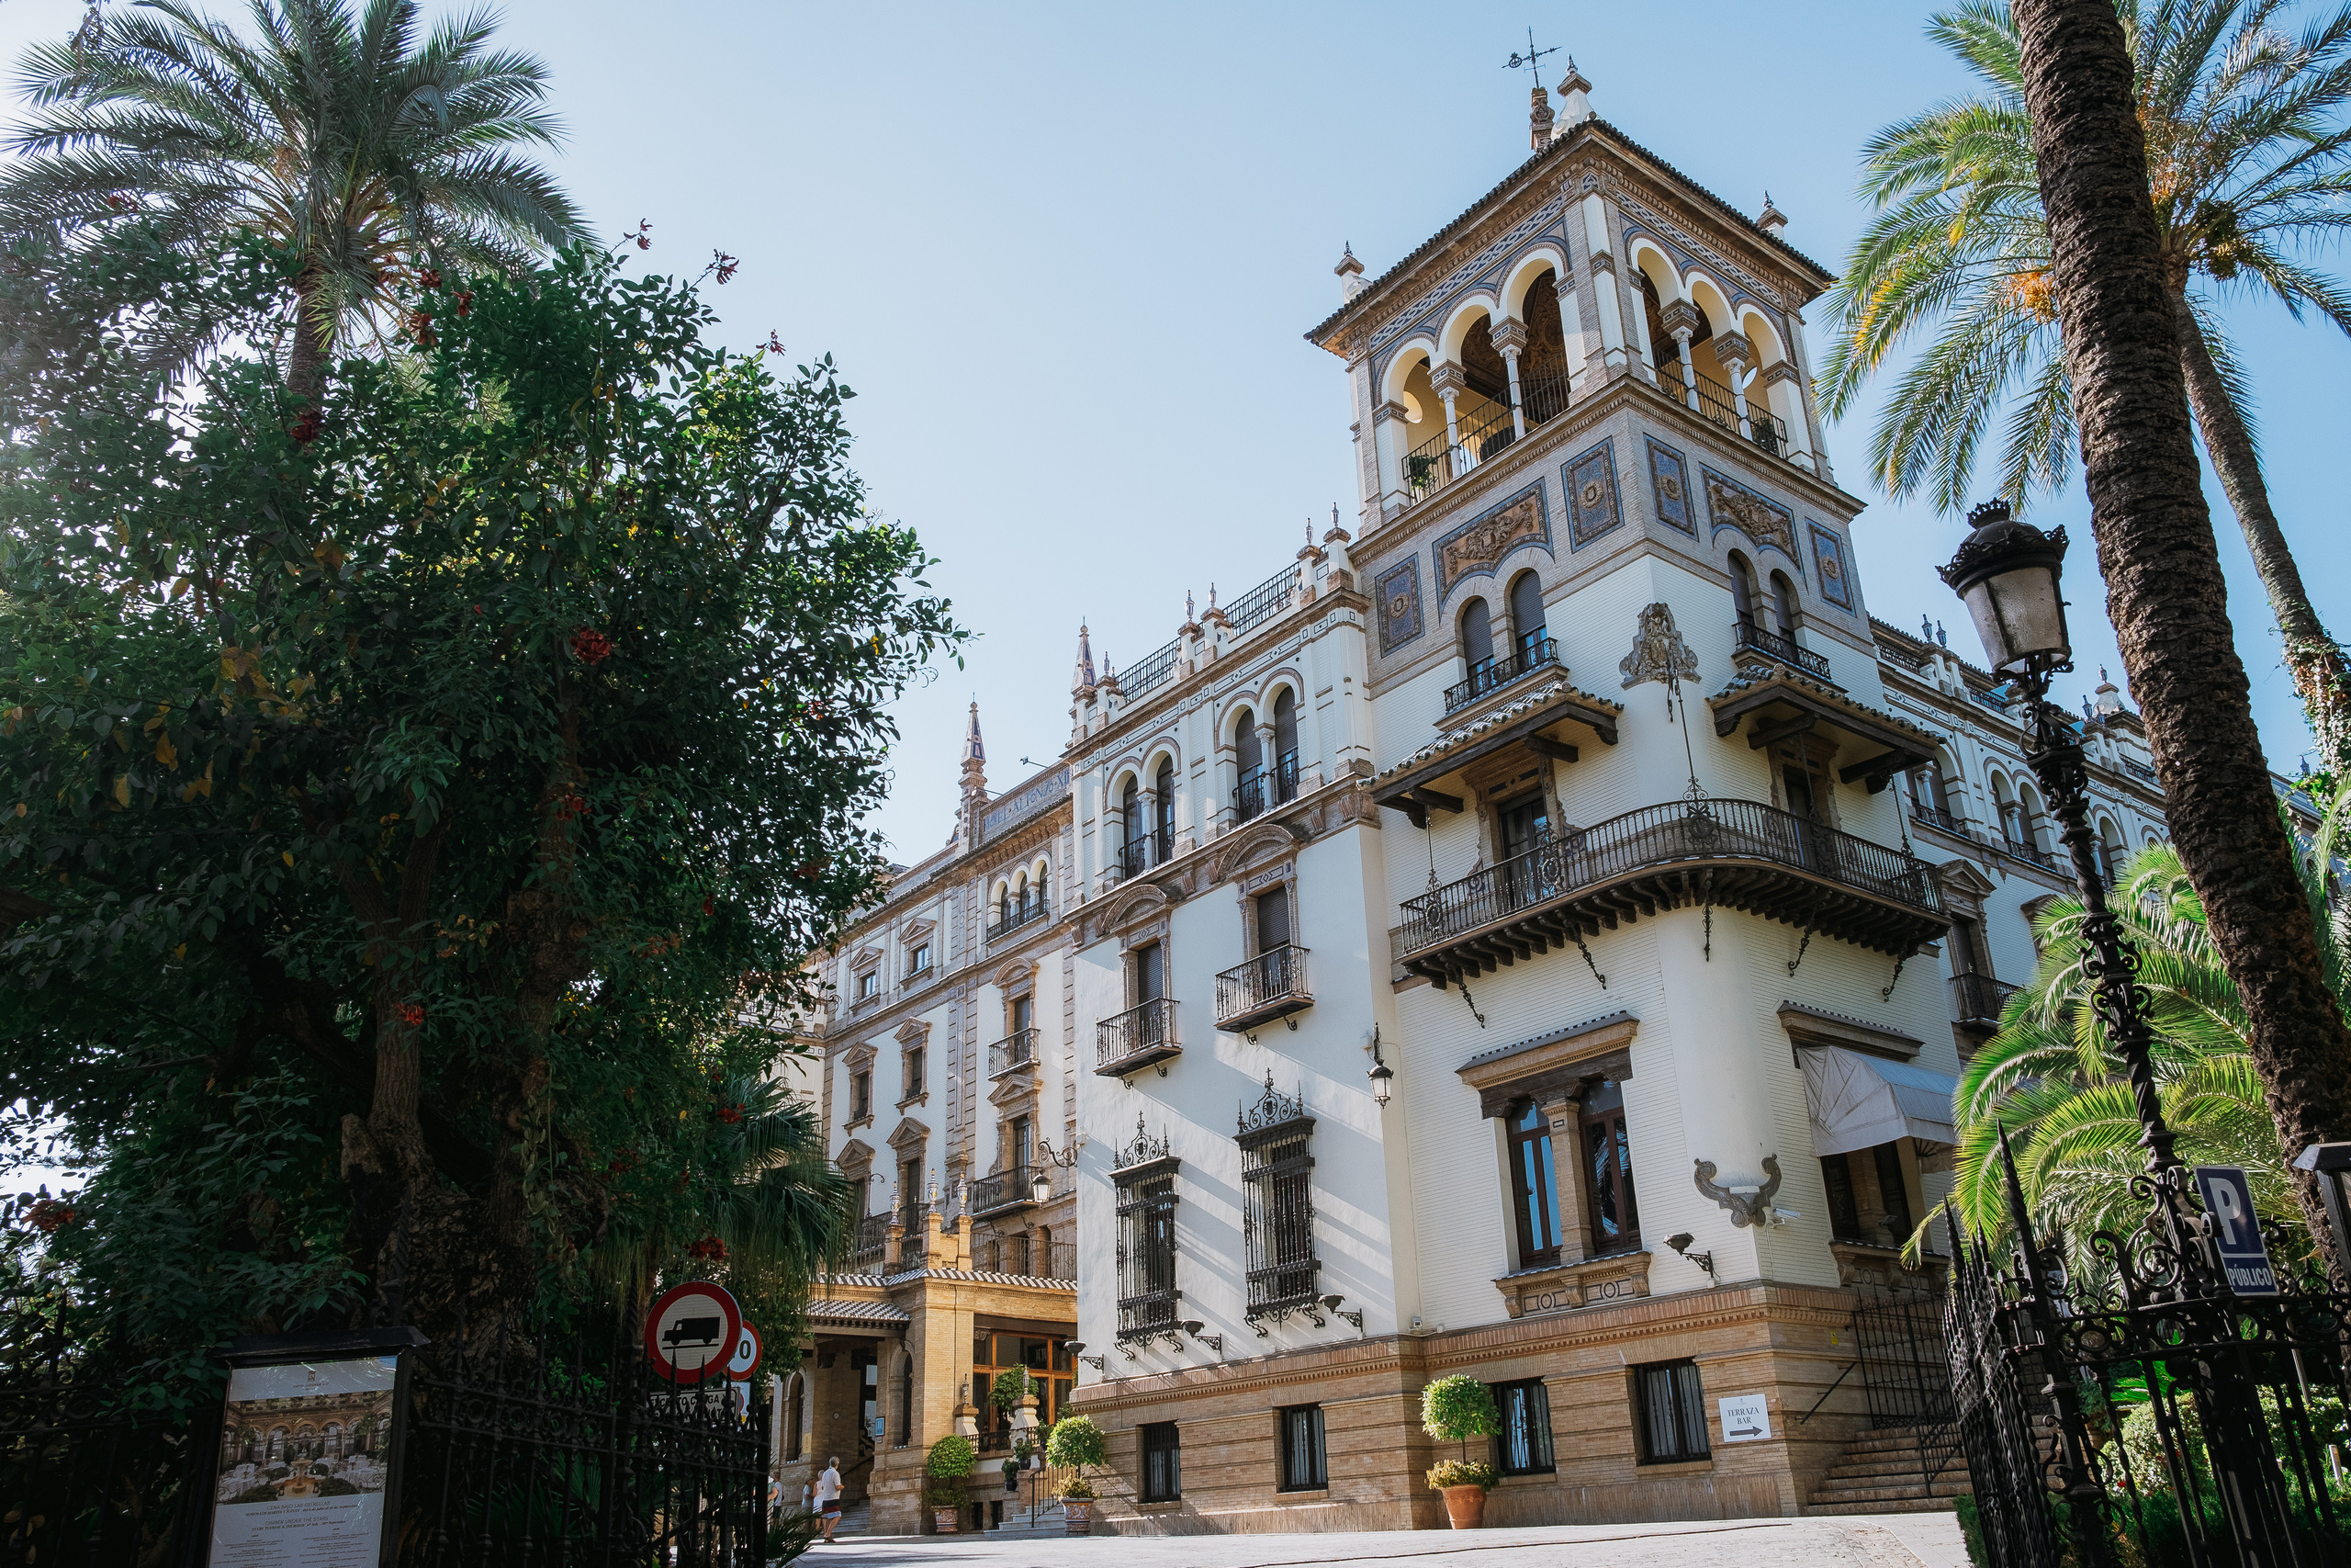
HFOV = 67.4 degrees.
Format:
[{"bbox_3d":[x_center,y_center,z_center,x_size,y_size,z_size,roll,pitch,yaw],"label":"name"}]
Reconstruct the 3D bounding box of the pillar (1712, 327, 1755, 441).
[{"bbox_3d":[10.562,-7.267,32.959,0.535,2.408,0.535,16,-29,-35],"label":"pillar"}]

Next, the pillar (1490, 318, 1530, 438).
[{"bbox_3d":[6.708,-7.857,34.809,0.564,2.716,0.564,16,-29,-35],"label":"pillar"}]

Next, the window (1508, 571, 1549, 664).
[{"bbox_3d":[6.627,-3.034,32.787,0.234,2.045,0.937,16,-29,-35],"label":"window"}]

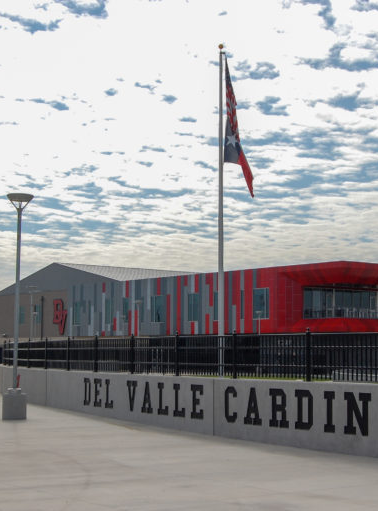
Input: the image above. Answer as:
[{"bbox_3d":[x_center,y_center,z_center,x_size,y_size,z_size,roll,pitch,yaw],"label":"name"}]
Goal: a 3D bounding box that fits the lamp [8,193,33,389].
[{"bbox_3d":[-4.277,0.858,24.531,0.620,4.896,0.620,0,-6,0],"label":"lamp"}]

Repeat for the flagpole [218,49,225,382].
[{"bbox_3d":[1.038,-1.321,31.275,0.180,11.100,0.180,0,-6,0],"label":"flagpole"}]

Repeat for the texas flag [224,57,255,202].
[{"bbox_3d":[1.625,-4.118,31.548,1.012,4.489,0.450,0,-6,0],"label":"texas flag"}]

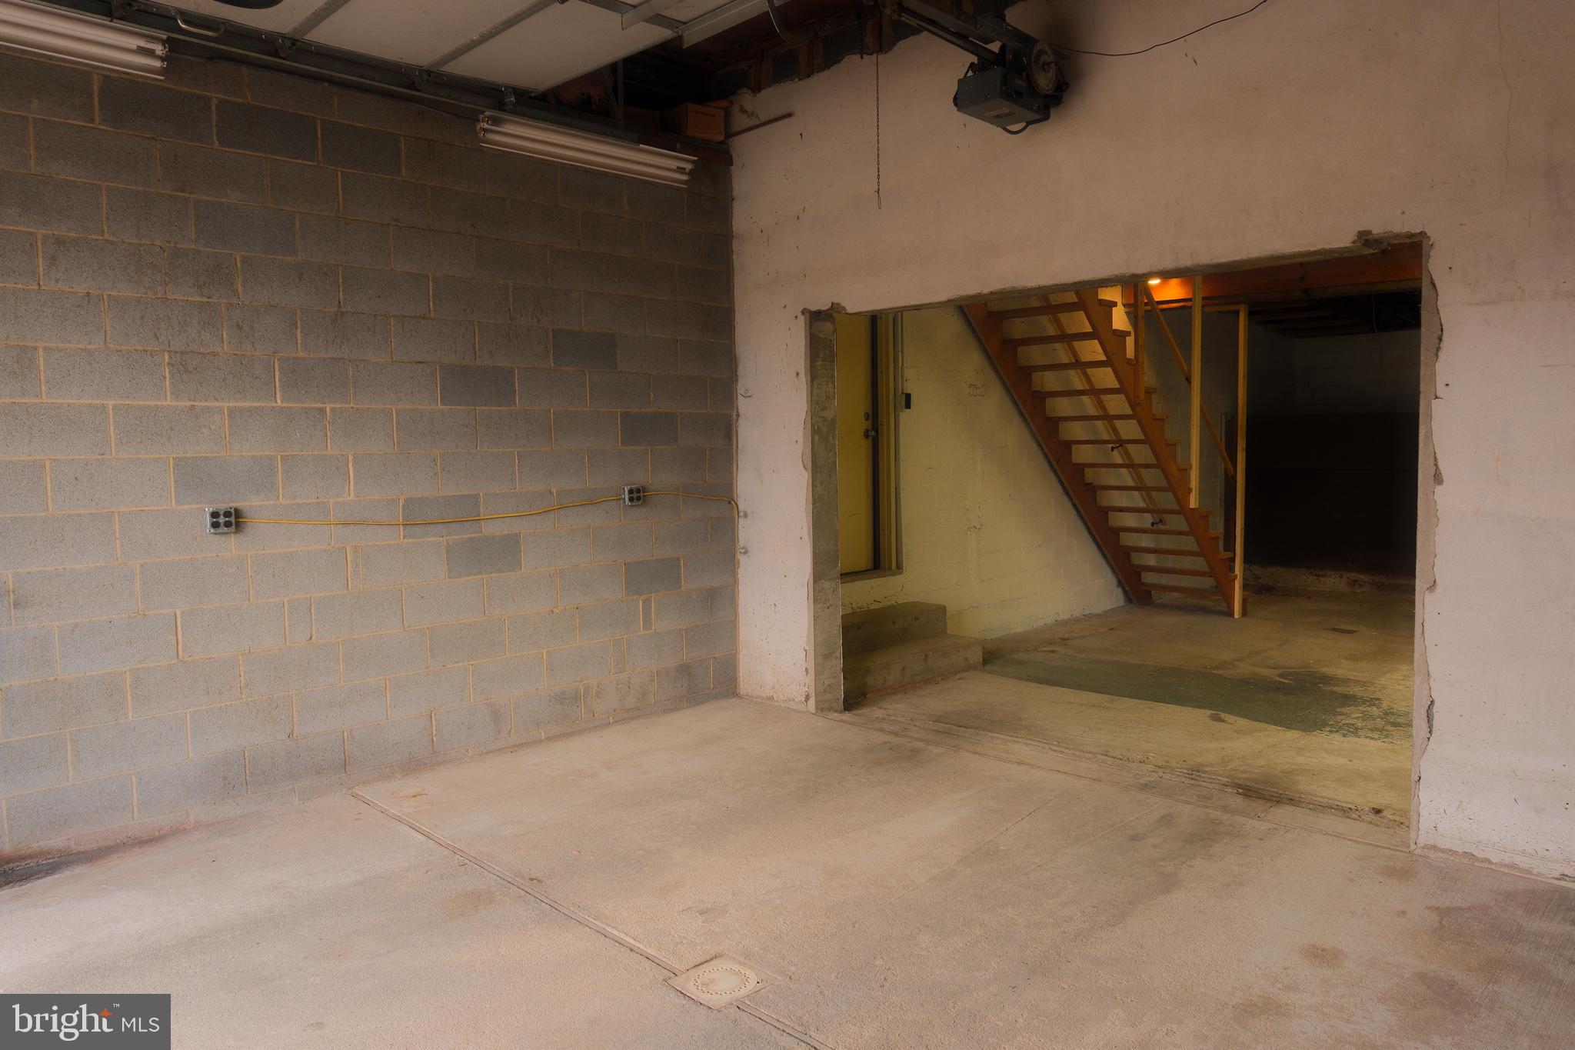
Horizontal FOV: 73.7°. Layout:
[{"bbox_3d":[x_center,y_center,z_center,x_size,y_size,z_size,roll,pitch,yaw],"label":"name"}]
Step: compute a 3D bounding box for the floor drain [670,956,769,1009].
[{"bbox_3d":[-0.186,1.296,2.966,0.222,0.020,0.222,-5,6,-44],"label":"floor drain"}]

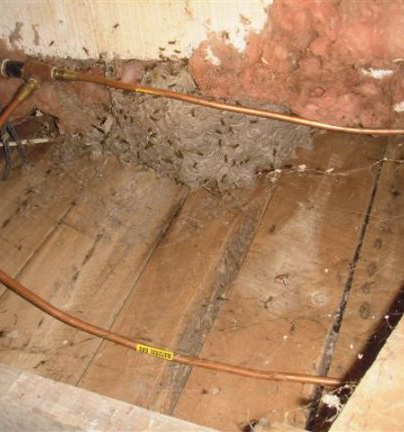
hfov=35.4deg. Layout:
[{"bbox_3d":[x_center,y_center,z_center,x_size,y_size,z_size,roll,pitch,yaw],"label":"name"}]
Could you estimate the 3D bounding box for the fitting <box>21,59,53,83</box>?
[{"bbox_3d":[-0.277,-0.243,1.086,0.067,0.038,0.052,12,49,25],"label":"fitting"}]

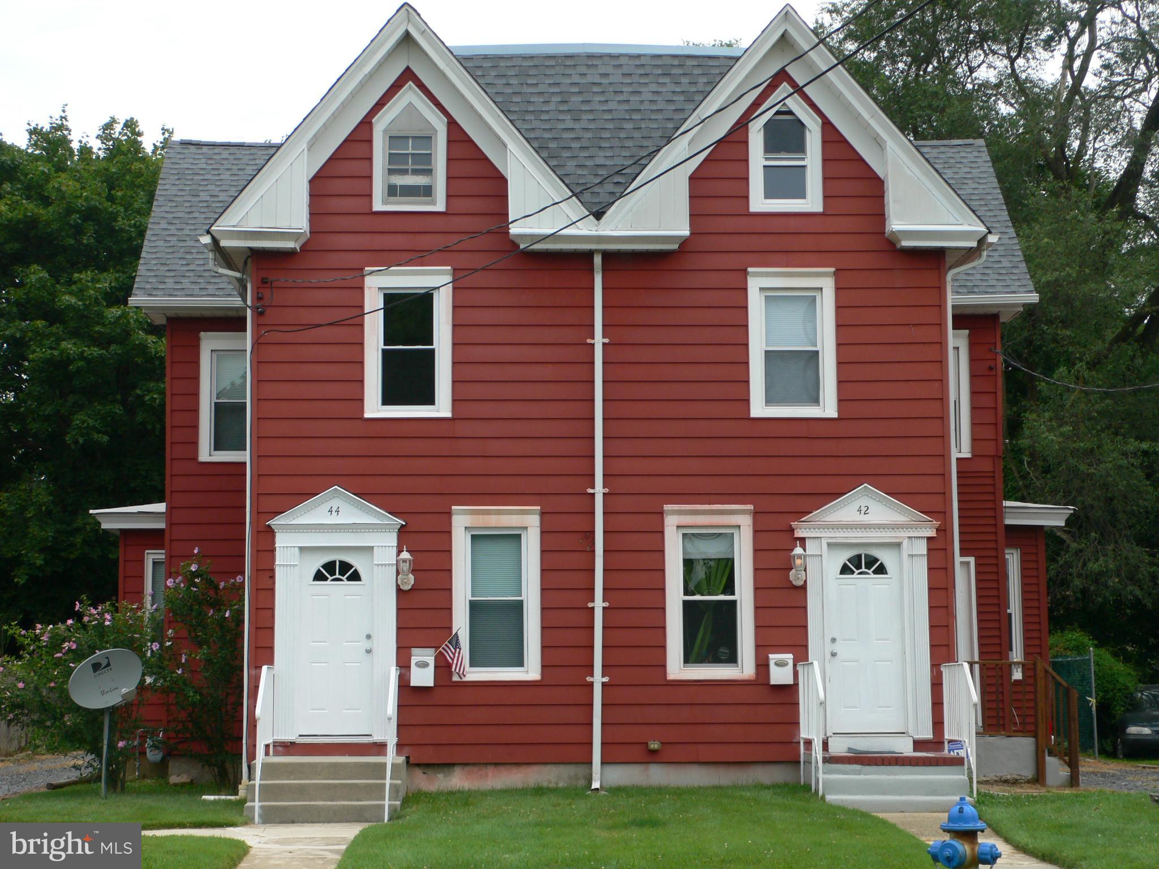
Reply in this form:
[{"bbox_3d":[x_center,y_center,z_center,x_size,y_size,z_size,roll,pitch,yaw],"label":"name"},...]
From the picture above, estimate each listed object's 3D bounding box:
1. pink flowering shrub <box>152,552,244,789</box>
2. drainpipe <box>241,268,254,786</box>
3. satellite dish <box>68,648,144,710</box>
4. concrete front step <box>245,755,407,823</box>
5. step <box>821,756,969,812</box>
[{"bbox_3d":[-4.183,2.594,25.110,1.020,2.580,1.100,0,-7,-1],"label":"pink flowering shrub"},{"bbox_3d":[-3.555,0.961,24.351,0.085,5.560,0.085,0,-7,-1],"label":"drainpipe"},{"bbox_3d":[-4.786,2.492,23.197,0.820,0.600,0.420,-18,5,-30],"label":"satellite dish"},{"bbox_3d":[-2.576,3.629,23.316,1.540,0.637,1.270,0,-7,-1],"label":"concrete front step"},{"bbox_3d":[3.127,3.537,23.185,1.480,0.550,1.720,0,-7,-1],"label":"step"}]

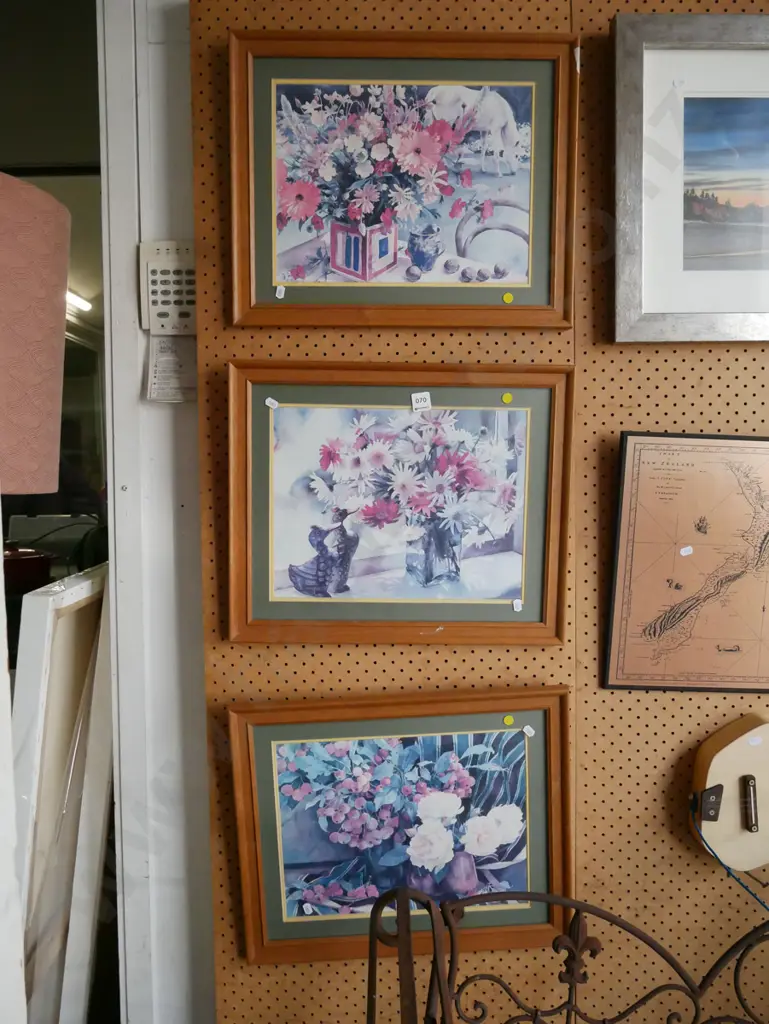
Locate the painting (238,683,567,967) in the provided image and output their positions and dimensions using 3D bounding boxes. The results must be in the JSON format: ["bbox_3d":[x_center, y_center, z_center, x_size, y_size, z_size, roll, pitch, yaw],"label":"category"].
[{"bbox_3d":[0.030,0.455,1.264,0.476,0.395,0.030,-2,7,-1],"label":"painting"}]

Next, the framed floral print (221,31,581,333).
[{"bbox_3d":[0.028,-0.452,1.204,0.476,0.395,0.030,0,5,-2],"label":"framed floral print"}]

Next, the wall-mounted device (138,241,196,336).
[{"bbox_3d":[-0.300,-0.312,1.244,0.088,0.133,0.028,-1,4,-1],"label":"wall-mounted device"}]

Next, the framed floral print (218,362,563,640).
[{"bbox_3d":[0.021,-0.009,1.235,0.468,0.386,0.025,1,7,-1],"label":"framed floral print"}]

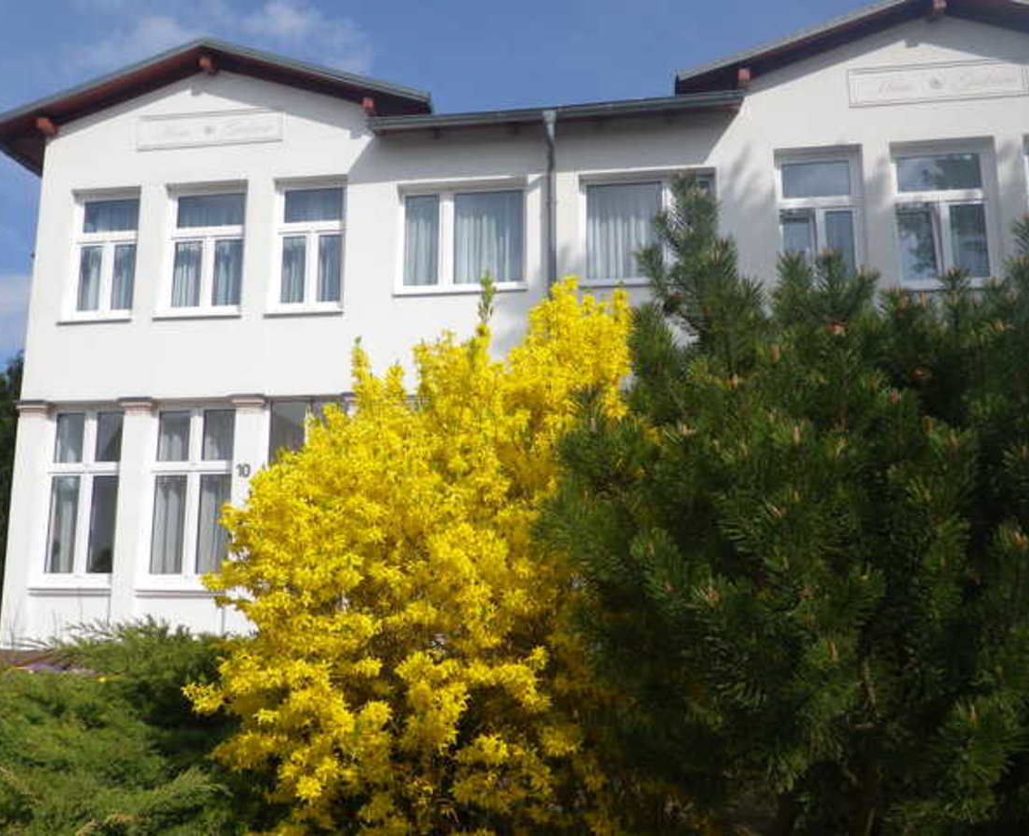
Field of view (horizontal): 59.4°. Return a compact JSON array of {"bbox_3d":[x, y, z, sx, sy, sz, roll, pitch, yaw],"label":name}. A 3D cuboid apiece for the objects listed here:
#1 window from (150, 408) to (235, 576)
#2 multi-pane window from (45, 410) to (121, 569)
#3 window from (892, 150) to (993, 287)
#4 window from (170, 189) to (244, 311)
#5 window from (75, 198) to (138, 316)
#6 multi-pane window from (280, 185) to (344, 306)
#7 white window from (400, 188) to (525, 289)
[{"bbox_3d":[-3.765,0.912,10.603,0.980,2.019,0.150,-1,-9,8],"label":"window"},{"bbox_3d":[-5.125,0.938,10.797,0.911,1.989,0.150,-1,-9,8],"label":"multi-pane window"},{"bbox_3d":[4.687,-2.173,9.860,0.990,1.529,0.150,-1,-9,8],"label":"window"},{"bbox_3d":[-3.753,-2.037,11.068,0.970,1.568,0.150,-1,-9,8],"label":"window"},{"bbox_3d":[-5.086,-2.007,11.258,0.862,1.578,0.150,-1,-9,8],"label":"window"},{"bbox_3d":[-2.437,-2.050,10.879,0.862,1.568,0.150,-1,-9,8],"label":"multi-pane window"},{"bbox_3d":[-0.595,-2.098,10.618,1.480,1.264,0.150,-1,-9,8],"label":"white window"}]

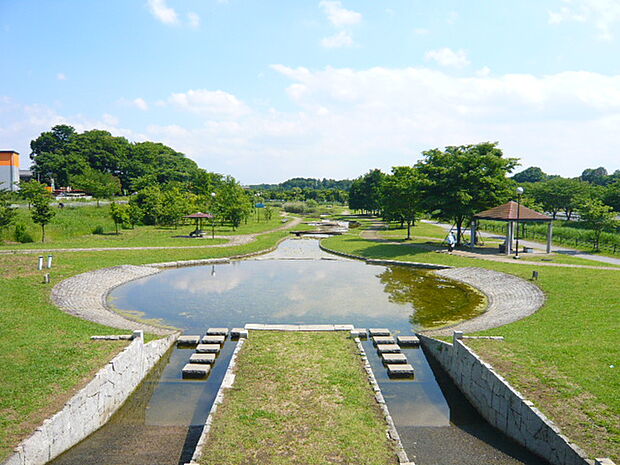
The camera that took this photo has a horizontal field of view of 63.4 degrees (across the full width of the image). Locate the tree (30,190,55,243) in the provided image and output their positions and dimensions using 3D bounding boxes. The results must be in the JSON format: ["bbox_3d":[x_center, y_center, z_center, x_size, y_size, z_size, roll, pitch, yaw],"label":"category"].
[{"bbox_3d":[-23.663,-1.324,44.326,2.100,4.436,2.100,1,4,-1],"label":"tree"}]

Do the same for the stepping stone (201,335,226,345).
[{"bbox_3d":[-2.731,3.093,14.197,0.550,0.150,0.450,1,4,-1],"label":"stepping stone"}]

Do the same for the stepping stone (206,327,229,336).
[{"bbox_3d":[-2.758,3.029,15.041,0.550,0.150,0.450,1,4,-1],"label":"stepping stone"}]

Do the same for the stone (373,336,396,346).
[{"bbox_3d":[2.142,3.138,14.377,0.550,0.150,0.450,1,4,-1],"label":"stone"}]

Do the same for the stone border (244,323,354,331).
[{"bbox_3d":[-0.316,2.999,15.421,3.300,0.170,0.500,1,4,-1],"label":"stone border"}]

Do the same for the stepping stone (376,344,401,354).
[{"bbox_3d":[2.141,3.200,13.562,0.550,0.150,0.450,1,4,-1],"label":"stepping stone"}]

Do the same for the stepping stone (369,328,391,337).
[{"bbox_3d":[2.114,3.074,15.209,0.550,0.150,0.450,1,4,-1],"label":"stepping stone"}]

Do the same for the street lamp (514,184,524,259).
[{"bbox_3d":[13.233,-0.603,31.775,0.420,4.557,0.420,1,4,-1],"label":"street lamp"}]

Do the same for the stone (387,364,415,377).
[{"bbox_3d":[2.175,3.316,12.045,0.550,0.150,0.450,1,4,-1],"label":"stone"}]

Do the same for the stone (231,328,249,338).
[{"bbox_3d":[-2.078,3.036,15.049,0.500,0.150,0.450,1,4,-1],"label":"stone"}]

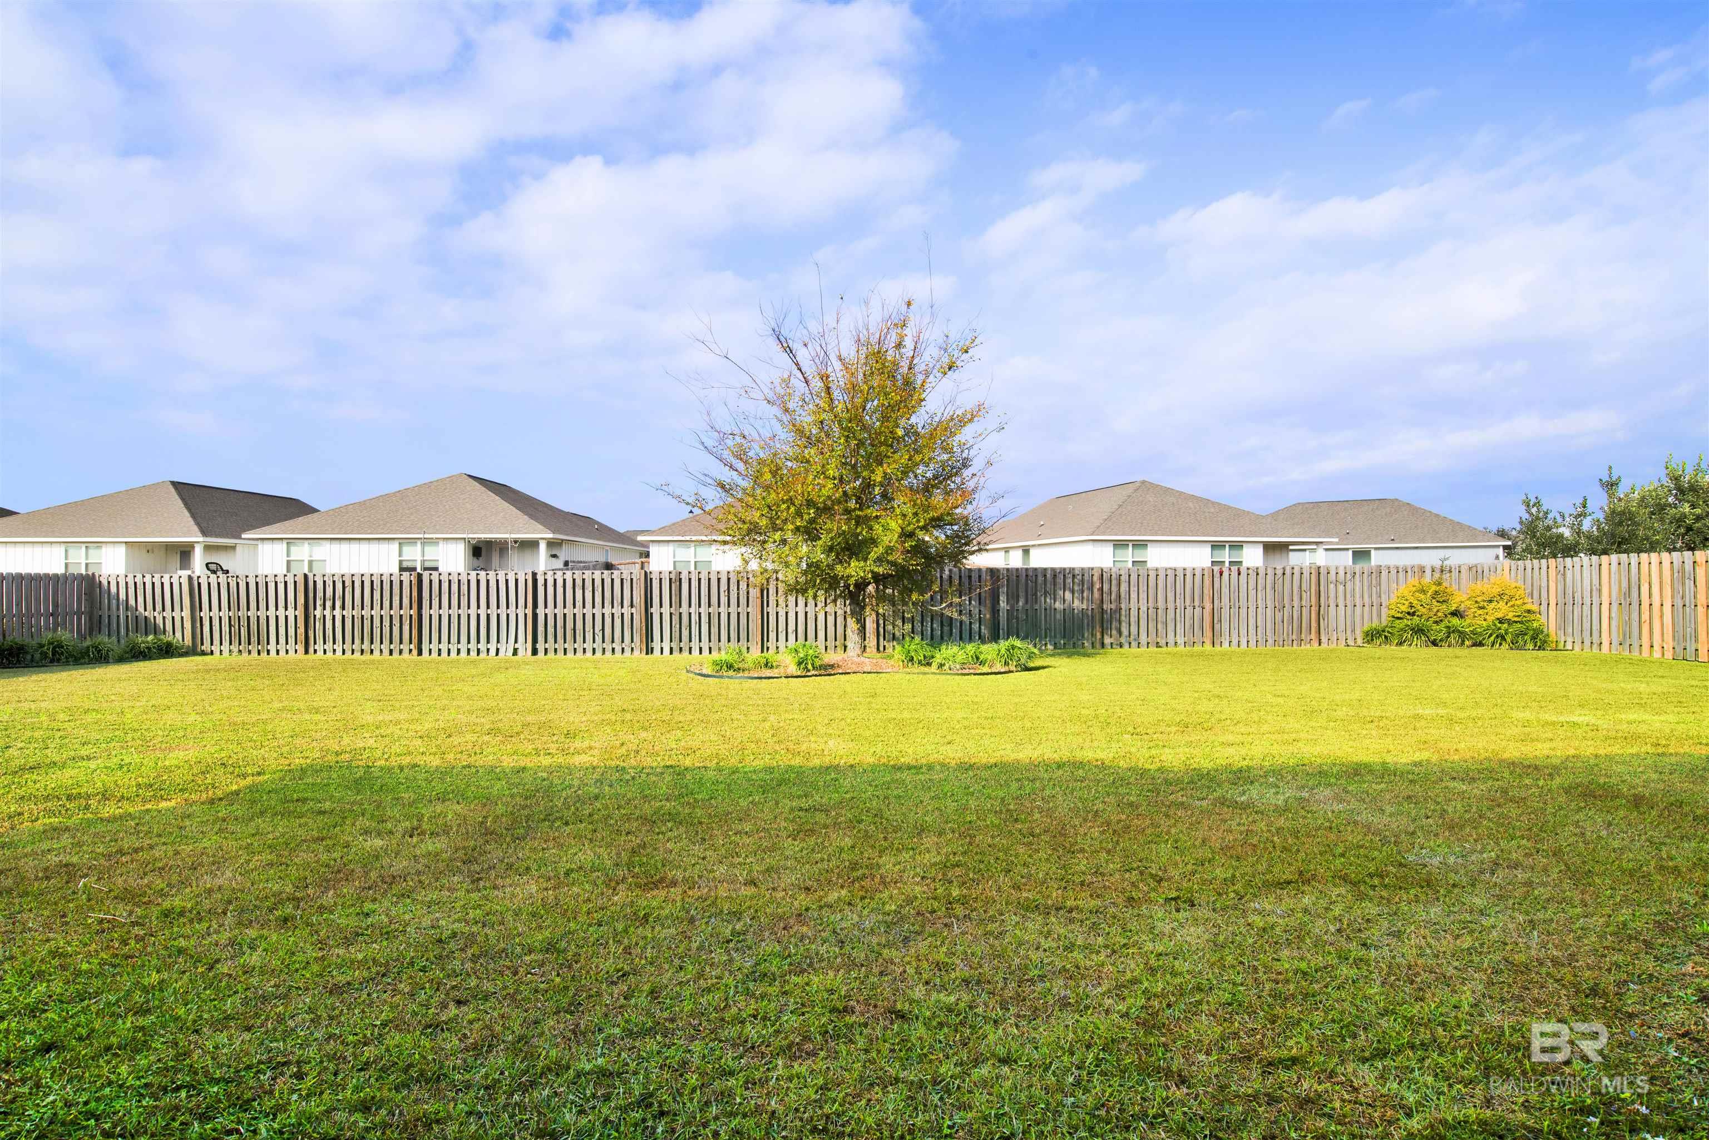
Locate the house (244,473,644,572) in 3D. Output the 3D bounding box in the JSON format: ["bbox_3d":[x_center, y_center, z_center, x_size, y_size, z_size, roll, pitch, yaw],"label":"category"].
[{"bbox_3d":[-19.200,-1.650,44.800,12.700,6.100,18.800,0,0,-2],"label":"house"}]

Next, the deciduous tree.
[{"bbox_3d":[-0.360,-1.840,16.500,6.400,7.000,6.200,0,0,0],"label":"deciduous tree"}]

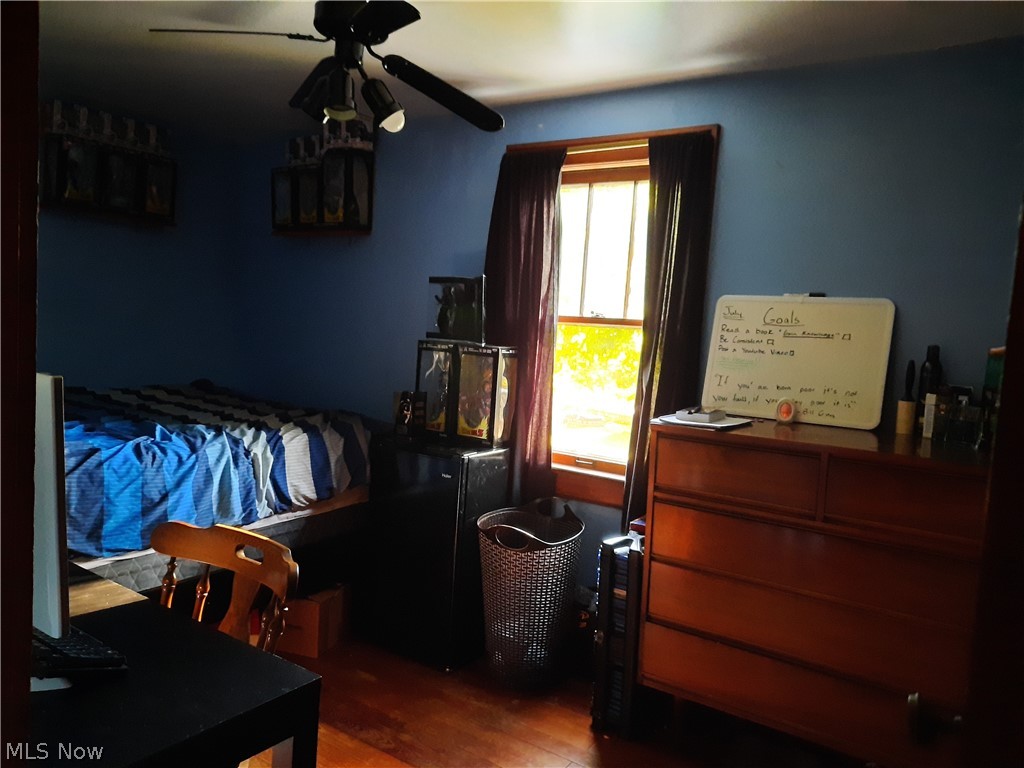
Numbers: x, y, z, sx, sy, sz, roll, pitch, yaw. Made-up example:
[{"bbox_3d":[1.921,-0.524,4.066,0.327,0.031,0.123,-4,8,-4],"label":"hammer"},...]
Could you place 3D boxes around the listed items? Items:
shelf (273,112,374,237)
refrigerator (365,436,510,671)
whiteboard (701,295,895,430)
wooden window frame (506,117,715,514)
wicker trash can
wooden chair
[{"bbox_3d":[-0.974,-1.054,3.804,0.582,0.565,0.160,6,5,34],"label":"shelf"},{"bbox_3d":[-0.293,0.626,2.986,0.435,0.800,0.430,6,5,28],"label":"refrigerator"},{"bbox_3d":[0.972,-0.086,2.550,0.591,0.438,0.020,6,-8,34],"label":"whiteboard"},{"bbox_3d":[0.338,-0.257,3.033,0.939,1.471,0.090,6,5,34],"label":"wooden window frame"},{"bbox_3d":[0.061,0.761,2.709,0.387,0.615,0.387,3,4,0],"label":"wicker trash can"},{"bbox_3d":[-0.723,0.720,1.384,0.440,0.810,0.480,5,5,26],"label":"wooden chair"}]

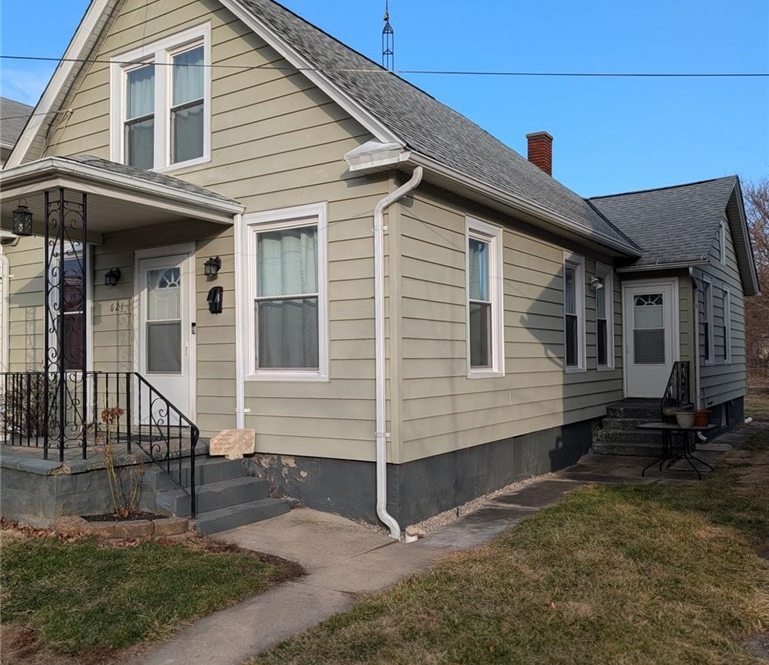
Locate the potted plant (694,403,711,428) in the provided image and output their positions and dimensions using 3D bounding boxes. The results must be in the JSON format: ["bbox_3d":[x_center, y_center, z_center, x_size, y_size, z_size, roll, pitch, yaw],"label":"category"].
[{"bbox_3d":[4.614,1.209,10.300,0.260,0.330,0.260,-2,-3,33],"label":"potted plant"}]

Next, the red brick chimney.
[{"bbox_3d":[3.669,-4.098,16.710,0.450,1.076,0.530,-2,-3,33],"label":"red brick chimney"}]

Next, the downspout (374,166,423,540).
[{"bbox_3d":[0.146,0.191,6.745,0.559,3.495,0.124,-2,-3,33],"label":"downspout"}]

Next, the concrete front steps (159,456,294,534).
[{"bbox_3d":[-1.741,1.640,7.260,0.960,0.510,1.247,-2,-3,33],"label":"concrete front steps"}]

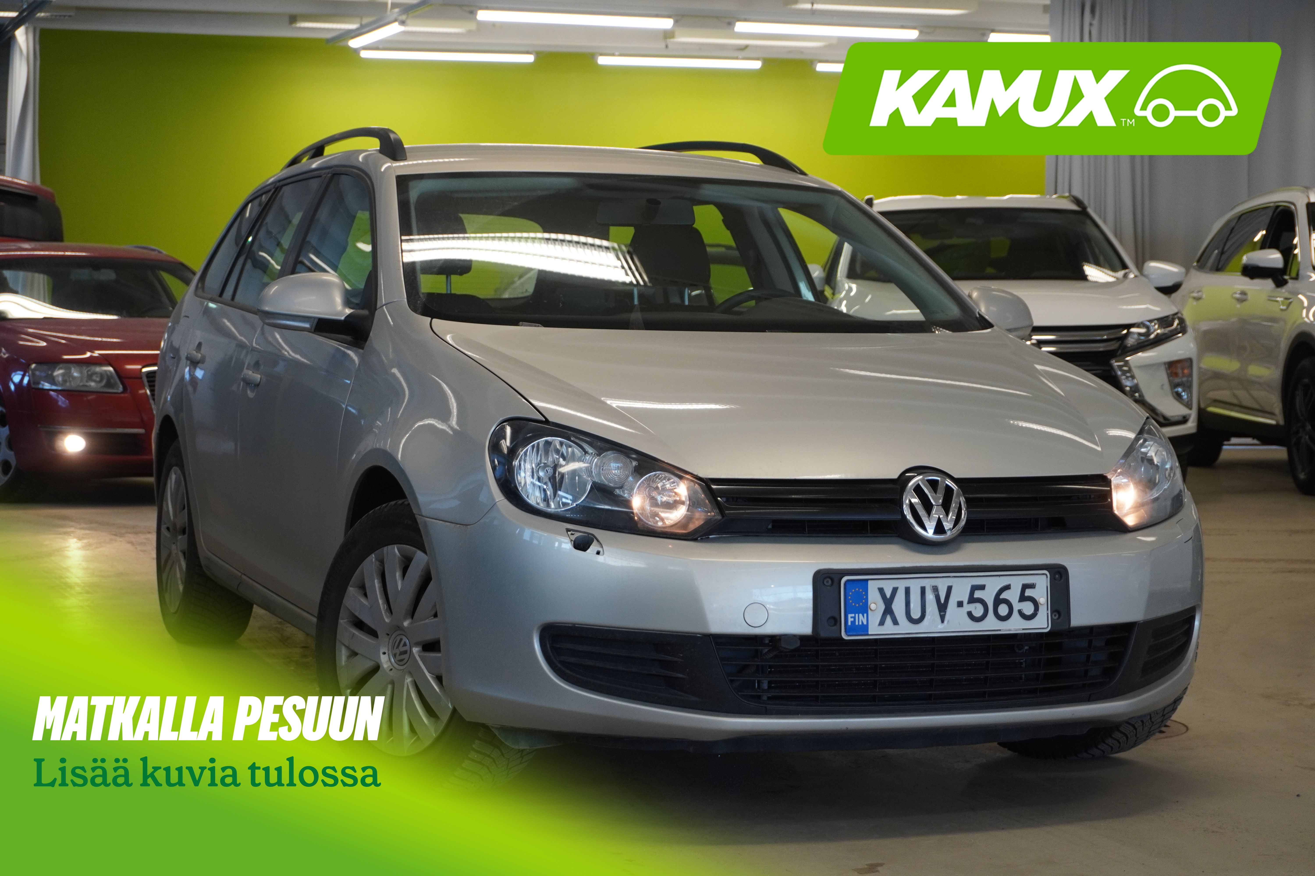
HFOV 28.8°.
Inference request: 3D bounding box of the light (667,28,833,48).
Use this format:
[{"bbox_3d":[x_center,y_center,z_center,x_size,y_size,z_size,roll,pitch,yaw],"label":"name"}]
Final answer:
[{"bbox_3d":[0.836,-3.526,22.500,1.530,0.090,0.220,0,3,-12],"label":"light"}]

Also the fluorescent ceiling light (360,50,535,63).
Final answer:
[{"bbox_3d":[-1.820,-3.299,22.100,1.500,0.065,0.080,0,3,-12],"label":"fluorescent ceiling light"}]

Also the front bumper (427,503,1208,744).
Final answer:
[{"bbox_3d":[0.446,0.356,5.159,1.750,0.490,0.620,0,3,-21],"label":"front bumper"}]

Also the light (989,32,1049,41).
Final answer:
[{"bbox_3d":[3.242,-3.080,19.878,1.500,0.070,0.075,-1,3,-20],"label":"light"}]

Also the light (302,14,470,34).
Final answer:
[{"bbox_3d":[-2.336,-3.546,21.900,1.530,0.090,0.220,0,3,-12],"label":"light"}]

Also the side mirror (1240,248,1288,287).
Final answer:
[{"bbox_3d":[3.378,-0.951,14.250,0.240,0.205,0.150,1,3,-1],"label":"side mirror"}]

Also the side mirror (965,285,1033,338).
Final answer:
[{"bbox_3d":[0.856,-0.323,6.597,0.200,0.135,0.120,0,3,-21],"label":"side mirror"}]

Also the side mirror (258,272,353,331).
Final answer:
[{"bbox_3d":[-0.818,-0.315,5.945,0.200,0.135,0.120,0,3,-21],"label":"side mirror"}]

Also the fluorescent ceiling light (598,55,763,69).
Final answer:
[{"bbox_3d":[0.200,-3.316,22.600,1.500,0.065,0.080,0,3,-12],"label":"fluorescent ceiling light"}]

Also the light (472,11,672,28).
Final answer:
[{"bbox_3d":[-0.628,-3.158,19.300,1.500,0.070,0.080,0,3,-12],"label":"light"}]

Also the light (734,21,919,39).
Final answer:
[{"bbox_3d":[1.315,-3.172,19.900,1.500,0.070,0.080,0,3,-12],"label":"light"}]

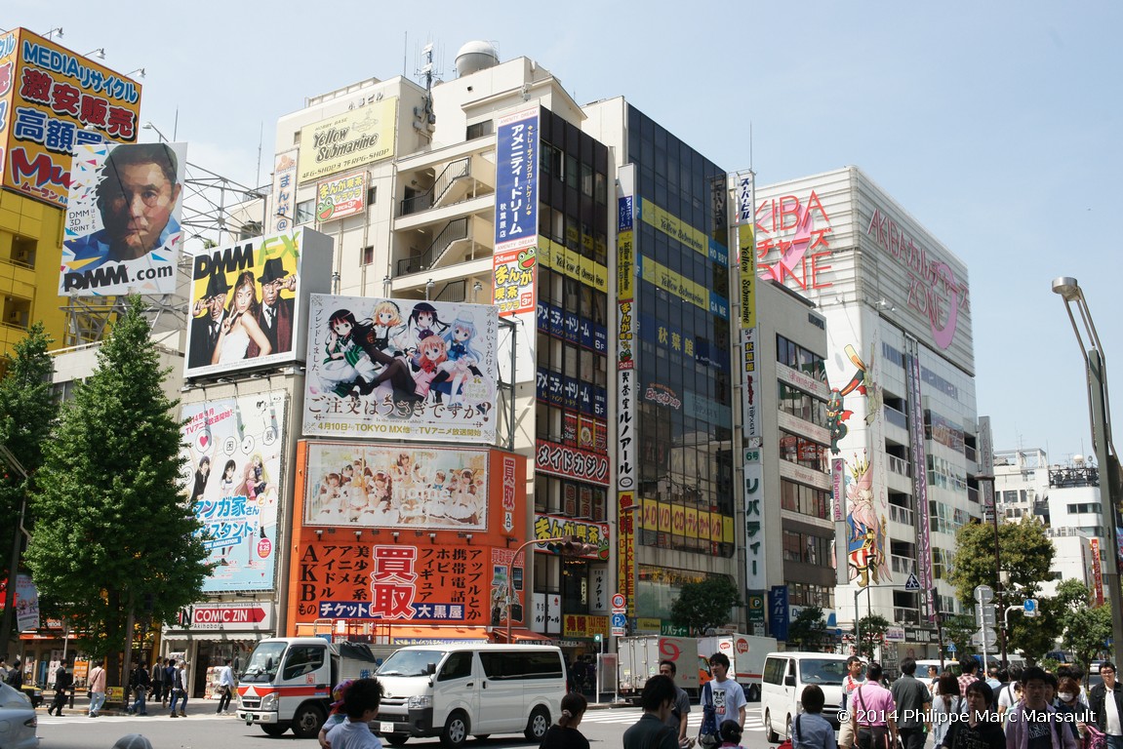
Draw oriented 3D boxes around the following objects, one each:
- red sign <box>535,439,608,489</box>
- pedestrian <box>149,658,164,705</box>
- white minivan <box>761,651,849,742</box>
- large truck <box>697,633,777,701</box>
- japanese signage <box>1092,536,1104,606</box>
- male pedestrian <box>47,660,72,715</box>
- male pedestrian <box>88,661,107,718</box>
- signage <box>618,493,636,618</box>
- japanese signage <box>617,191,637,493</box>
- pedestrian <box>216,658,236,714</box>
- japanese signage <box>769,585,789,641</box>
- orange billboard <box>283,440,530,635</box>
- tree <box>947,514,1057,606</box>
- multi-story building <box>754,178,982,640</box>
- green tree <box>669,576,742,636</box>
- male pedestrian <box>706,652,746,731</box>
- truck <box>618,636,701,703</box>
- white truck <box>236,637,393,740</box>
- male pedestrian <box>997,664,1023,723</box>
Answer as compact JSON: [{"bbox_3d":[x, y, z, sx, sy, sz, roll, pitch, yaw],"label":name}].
[{"bbox_3d":[0.510,4.189,51.158,0.250,1.397,5.607,-11,-18,37],"label":"red sign"},{"bbox_3d":[-15.277,11.615,41.542,0.650,1.678,0.520,-4,-15,18],"label":"pedestrian"},{"bbox_3d":[5.397,6.831,22.921,1.695,1.980,4.695,0,-14,2],"label":"white minivan"},{"bbox_3d":[8.916,14.070,52.576,2.100,3.020,6.300,-10,-17,35],"label":"large truck"},{"bbox_3d":[63.151,23.227,128.482,0.866,7.929,0.250,-10,-17,35],"label":"japanese signage"},{"bbox_3d":[-15.717,9.800,34.099,0.650,1.720,0.500,7,-15,-24],"label":"male pedestrian"},{"bbox_3d":[-14.506,9.852,34.102,0.500,1.700,0.450,-9,-16,34],"label":"male pedestrian"},{"bbox_3d":[3.180,8.520,51.871,0.893,5.936,0.250,-10,-17,35],"label":"signage"},{"bbox_3d":[3.259,-1.936,55.491,1.026,15.796,0.300,-9,-16,34],"label":"japanese signage"},{"bbox_3d":[-10.348,9.667,33.718,0.650,1.649,0.550,6,-16,-19],"label":"pedestrian"},{"bbox_3d":[13.352,14.604,67.097,1.300,3.500,0.300,-9,-16,33],"label":"japanese signage"},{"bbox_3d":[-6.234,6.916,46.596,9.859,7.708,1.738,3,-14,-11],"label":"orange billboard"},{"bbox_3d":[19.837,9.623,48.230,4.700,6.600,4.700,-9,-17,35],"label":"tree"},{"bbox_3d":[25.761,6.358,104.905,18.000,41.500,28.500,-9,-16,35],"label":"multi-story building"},{"bbox_3d":[6.537,12.128,50.373,3.300,5.590,3.300,-11,-18,37],"label":"green tree"},{"bbox_3d":[1.617,3.594,10.609,0.520,1.740,0.360,-6,-15,26],"label":"male pedestrian"},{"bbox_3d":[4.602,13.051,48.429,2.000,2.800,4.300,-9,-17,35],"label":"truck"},{"bbox_3d":[-5.044,7.130,25.228,1.750,2.100,4.700,-10,-17,37],"label":"white truck"},{"bbox_3d":[5.633,4.416,13.388,0.520,1.680,0.420,-5,-16,20],"label":"male pedestrian"}]

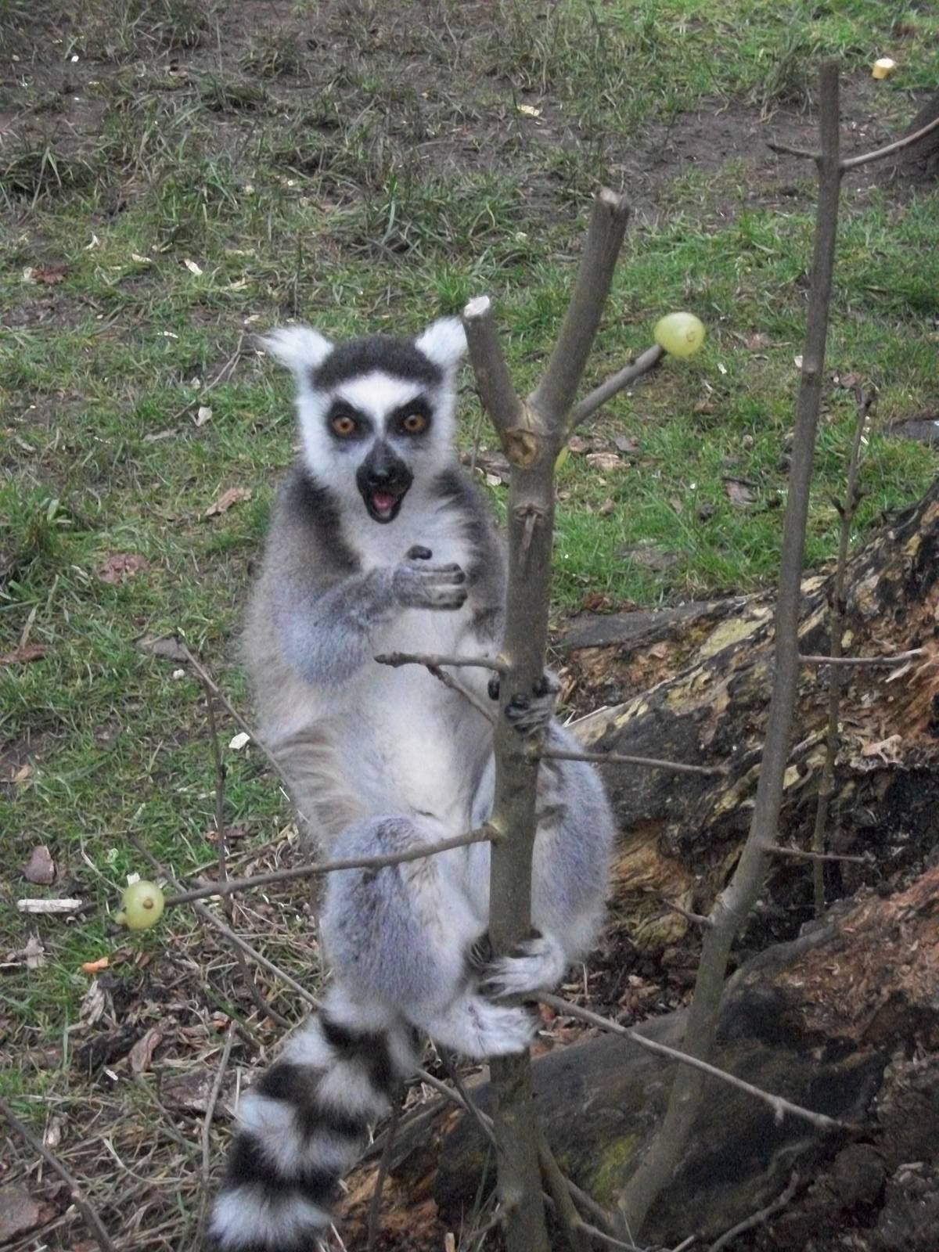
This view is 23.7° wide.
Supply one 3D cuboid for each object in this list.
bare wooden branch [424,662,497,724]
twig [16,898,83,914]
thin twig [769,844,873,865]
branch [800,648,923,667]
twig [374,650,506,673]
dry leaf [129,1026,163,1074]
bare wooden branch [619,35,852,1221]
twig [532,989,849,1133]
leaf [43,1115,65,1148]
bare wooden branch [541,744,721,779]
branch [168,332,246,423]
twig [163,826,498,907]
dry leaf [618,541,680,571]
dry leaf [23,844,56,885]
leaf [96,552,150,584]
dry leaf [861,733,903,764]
[{"bbox_3d":[-0.004,0.035,1.143,0.008,0.051,0.008,-43,30,9],"label":"bare wooden branch"},{"bbox_3d":[-0.341,0.227,1.820,0.053,0.008,0.009,0,32,0],"label":"twig"},{"bbox_3d":[0.213,0.139,1.365,0.066,0.008,0.009,8,25,-9],"label":"thin twig"},{"bbox_3d":[0.233,0.017,1.330,0.079,0.009,0.009,-2,26,-15],"label":"branch"},{"bbox_3d":[-0.015,0.019,1.215,0.072,0.011,0.011,2,26,-8],"label":"twig"},{"bbox_3d":[-0.225,0.295,1.562,0.019,0.013,0.039,10,30,18],"label":"dry leaf"},{"bbox_3d":[0.148,0.050,1.240,0.055,0.711,0.050,5,23,-3],"label":"bare wooden branch"},{"bbox_3d":[0.115,0.230,1.190,0.181,0.014,0.014,19,33,26],"label":"twig"},{"bbox_3d":[-0.275,0.335,1.485,0.013,0.010,0.027,4,28,7],"label":"leaf"},{"bbox_3d":[0.090,0.075,1.245,0.102,0.010,0.010,6,27,6],"label":"bare wooden branch"},{"bbox_3d":[-0.321,-0.313,2.779,0.050,0.020,0.309,4,27,9],"label":"branch"},{"bbox_3d":[-0.068,0.121,1.135,0.186,0.014,0.014,-8,28,-29],"label":"twig"},{"bbox_3d":[0.182,-0.071,2.298,0.062,0.015,0.050,0,27,0],"label":"dry leaf"},{"bbox_3d":[-0.338,0.188,1.765,0.024,0.015,0.040,0,28,0],"label":"dry leaf"},{"bbox_3d":[-0.344,-0.058,2.229,0.052,0.016,0.046,0,28,0],"label":"leaf"},{"bbox_3d":[0.305,0.091,1.660,0.033,0.016,0.020,0,27,0],"label":"dry leaf"}]

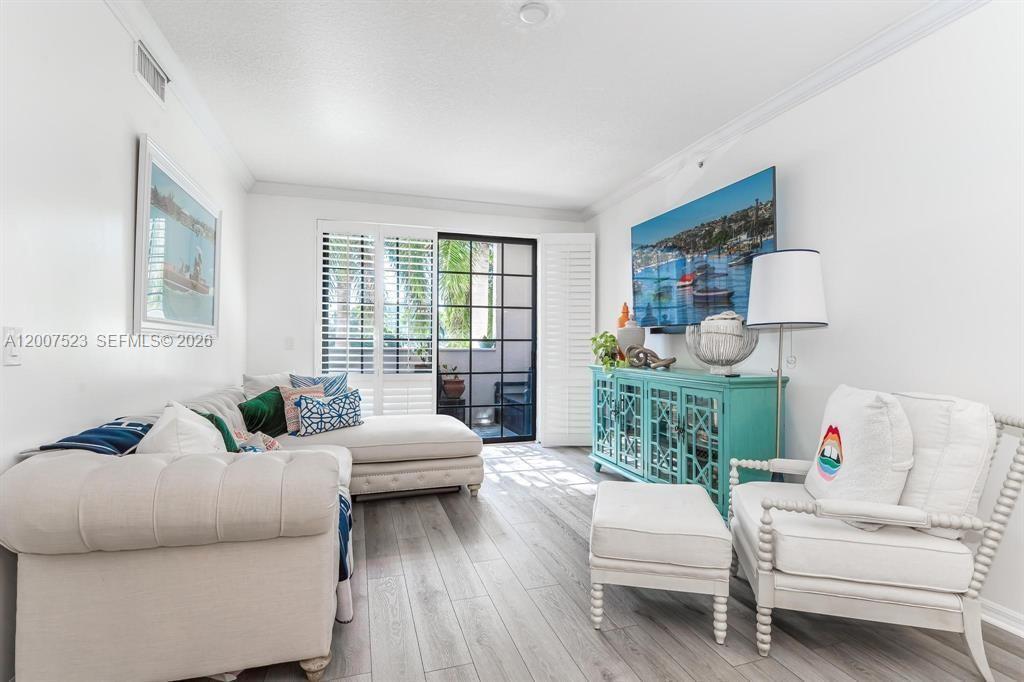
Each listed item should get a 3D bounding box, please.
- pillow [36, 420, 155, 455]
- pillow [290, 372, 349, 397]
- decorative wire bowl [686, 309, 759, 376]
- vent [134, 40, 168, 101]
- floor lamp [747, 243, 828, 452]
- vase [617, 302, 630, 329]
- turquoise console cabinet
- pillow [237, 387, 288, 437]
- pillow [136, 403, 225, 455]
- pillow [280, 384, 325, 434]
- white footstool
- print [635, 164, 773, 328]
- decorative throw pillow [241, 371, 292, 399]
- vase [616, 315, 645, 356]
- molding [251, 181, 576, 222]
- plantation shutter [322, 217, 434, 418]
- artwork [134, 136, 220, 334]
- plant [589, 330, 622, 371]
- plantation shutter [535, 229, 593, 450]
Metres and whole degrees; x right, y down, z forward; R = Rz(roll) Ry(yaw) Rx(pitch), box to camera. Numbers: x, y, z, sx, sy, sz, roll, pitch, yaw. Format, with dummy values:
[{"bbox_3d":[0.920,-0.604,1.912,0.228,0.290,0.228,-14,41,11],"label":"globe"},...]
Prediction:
[{"bbox_3d":[-1.517,0.374,1.800,0.290,0.180,0.400,0,0,-12],"label":"pillow"},{"bbox_3d":[-1.618,0.507,4.071,0.500,0.470,0.150,0,-18,-23],"label":"pillow"},{"bbox_3d":[1.383,0.016,3.199,0.430,0.415,0.430,0,0,0],"label":"decorative wire bowl"},{"bbox_3d":[-1.860,-1.376,2.518,0.025,0.197,0.395,0,0,-18],"label":"vent"},{"bbox_3d":[1.464,0.353,2.601,0.375,1.667,0.375,0,0,-18],"label":"floor lamp"},{"bbox_3d":[1.055,-0.053,4.481,0.210,0.585,0.210,0,0,-18],"label":"vase"},{"bbox_3d":[1.213,0.720,3.754,0.455,0.962,1.820,0,0,-18],"label":"turquoise console cabinet"},{"bbox_3d":[-1.759,0.532,3.450,0.150,0.360,0.410,-25,-2,4],"label":"pillow"},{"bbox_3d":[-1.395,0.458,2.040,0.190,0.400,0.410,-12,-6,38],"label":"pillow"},{"bbox_3d":[-1.625,0.538,3.747,0.400,0.420,0.130,0,-18,-41],"label":"pillow"},{"bbox_3d":[0.653,0.972,2.236,0.540,0.445,0.630,0,0,12],"label":"white footstool"},{"bbox_3d":[1.404,-0.604,3.788,0.040,0.952,1.633,0,0,-18],"label":"print"},{"bbox_3d":[-1.932,0.500,3.896,0.480,0.460,0.150,0,-18,-40],"label":"decorative throw pillow"},{"bbox_3d":[1.046,-0.003,4.233,0.235,0.460,0.235,0,0,-18],"label":"vase"},{"bbox_3d":[-0.801,-1.463,5.136,3.554,0.100,0.075,0,0,-18],"label":"molding"},{"bbox_3d":[-1.380,-0.021,5.033,1.200,2.390,0.050,0,0,-18],"label":"plantation shutter"},{"bbox_3d":[-1.997,-0.506,2.978,0.040,0.965,1.355,1,-1,-18],"label":"artwork"},{"bbox_3d":[0.887,0.109,4.538,0.290,0.380,0.290,0,0,0],"label":"plant"},{"bbox_3d":[0.624,-0.007,5.364,0.596,2.358,0.065,0,0,-5],"label":"plantation shutter"}]

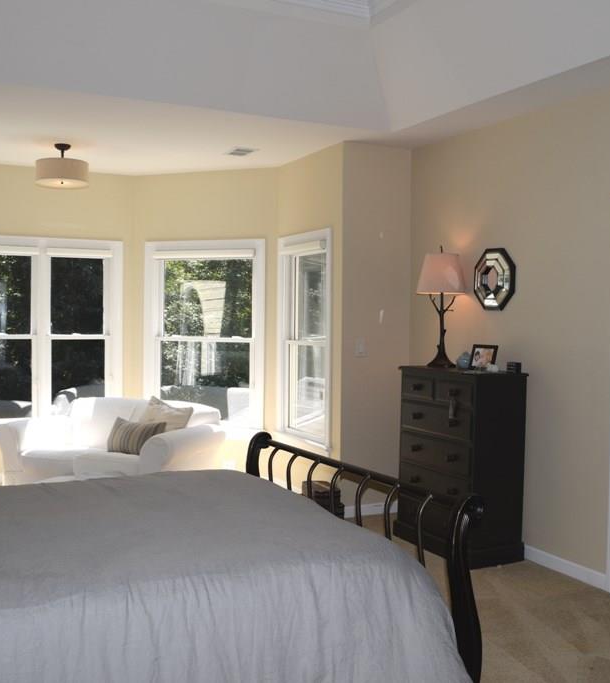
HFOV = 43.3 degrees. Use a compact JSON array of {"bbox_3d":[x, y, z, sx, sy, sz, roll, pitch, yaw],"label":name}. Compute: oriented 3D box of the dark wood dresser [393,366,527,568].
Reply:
[{"bbox_3d":[0.980,0.754,4.898,0.425,1.137,0.770,0,2,-28],"label":"dark wood dresser"}]

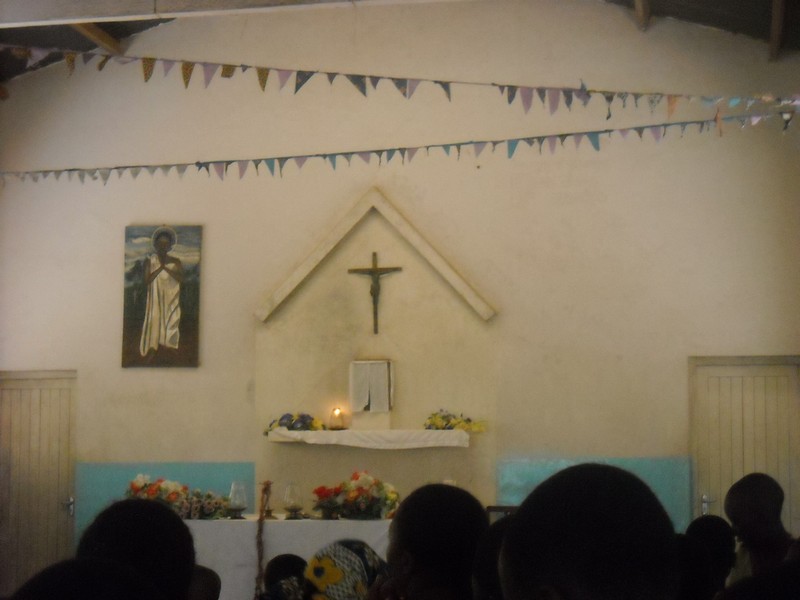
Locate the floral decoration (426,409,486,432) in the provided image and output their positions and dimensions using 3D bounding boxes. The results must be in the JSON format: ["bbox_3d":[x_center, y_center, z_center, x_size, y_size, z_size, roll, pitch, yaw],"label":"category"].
[{"bbox_3d":[0.435,0.944,13.744,0.448,0.177,0.220,-2,-5,13],"label":"floral decoration"}]

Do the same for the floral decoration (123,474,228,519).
[{"bbox_3d":[-1.572,1.396,12.427,0.681,0.315,0.300,-2,-5,13],"label":"floral decoration"}]

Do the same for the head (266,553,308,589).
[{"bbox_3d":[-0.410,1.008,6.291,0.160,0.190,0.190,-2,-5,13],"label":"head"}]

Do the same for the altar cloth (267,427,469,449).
[{"bbox_3d":[-0.258,1.092,13.917,1.559,0.153,0.360,-2,-5,13],"label":"altar cloth"}]

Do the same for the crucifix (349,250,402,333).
[{"bbox_3d":[-0.198,-0.051,14.138,0.426,0.644,0.070,-2,-5,13],"label":"crucifix"}]

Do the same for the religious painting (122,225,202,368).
[{"bbox_3d":[-1.971,-0.027,14.578,0.684,1.177,0.040,-2,-5,13],"label":"religious painting"}]

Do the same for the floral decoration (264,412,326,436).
[{"bbox_3d":[-0.835,0.996,14.041,0.450,0.182,0.220,-2,-5,13],"label":"floral decoration"}]

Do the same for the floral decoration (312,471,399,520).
[{"bbox_3d":[-0.305,1.342,12.131,0.528,0.321,0.320,-2,-5,13],"label":"floral decoration"}]

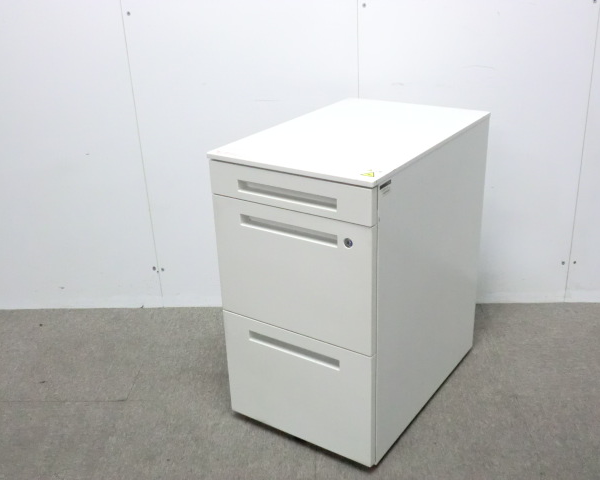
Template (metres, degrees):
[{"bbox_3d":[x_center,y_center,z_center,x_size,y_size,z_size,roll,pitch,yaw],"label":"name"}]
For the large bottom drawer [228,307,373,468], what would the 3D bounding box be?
[{"bbox_3d":[0.130,0.244,1.773,0.394,0.283,0.500,13,28,32],"label":"large bottom drawer"}]

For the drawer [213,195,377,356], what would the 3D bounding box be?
[{"bbox_3d":[0.120,-0.017,1.659,0.394,0.286,0.500,13,28,32],"label":"drawer"}]

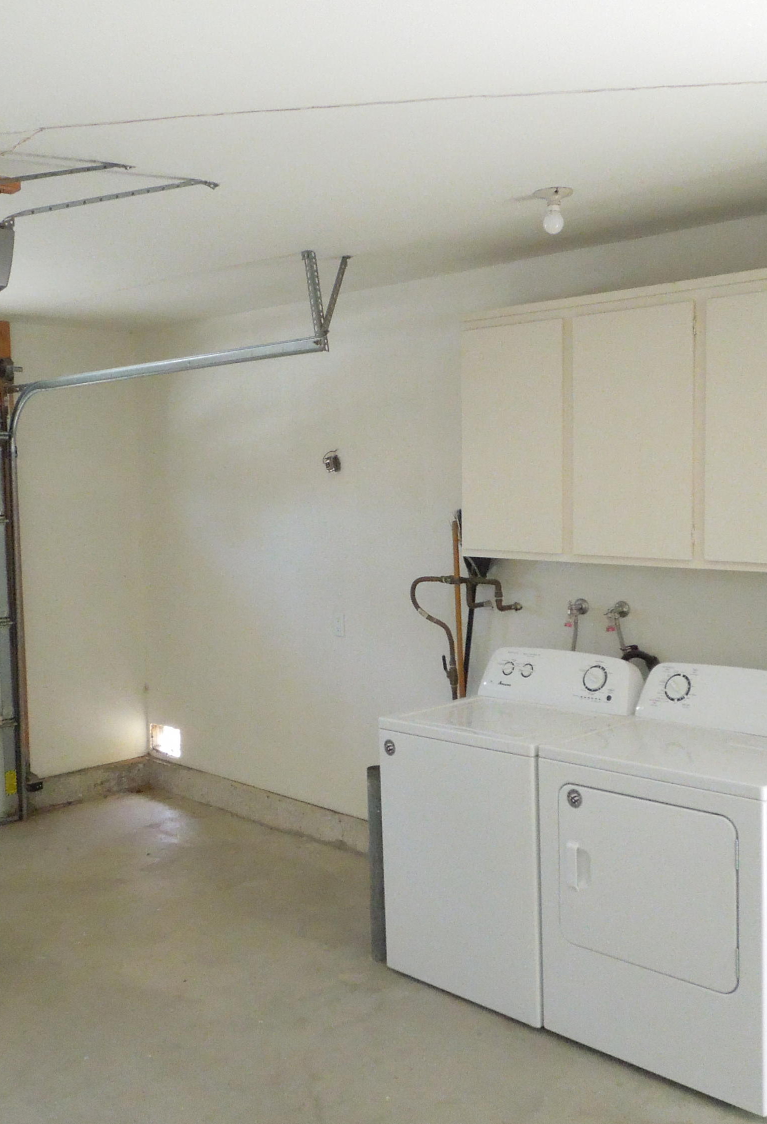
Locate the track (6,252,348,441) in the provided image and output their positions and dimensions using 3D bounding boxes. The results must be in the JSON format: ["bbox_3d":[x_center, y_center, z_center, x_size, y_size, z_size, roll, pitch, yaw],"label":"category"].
[{"bbox_3d":[-1.050,-0.924,5.017,2.493,0.638,0.279,4,6,45],"label":"track"}]

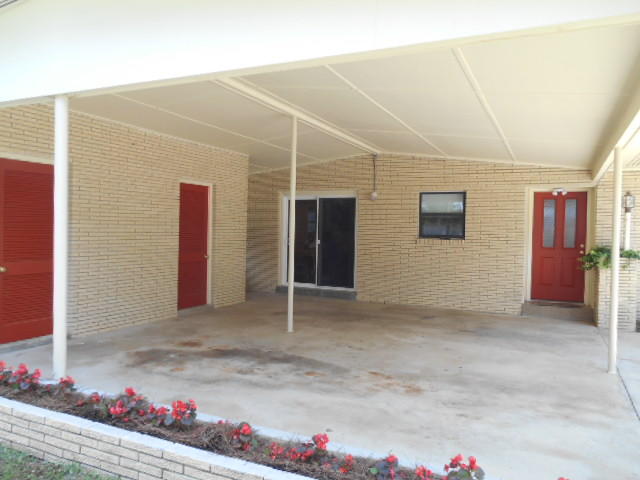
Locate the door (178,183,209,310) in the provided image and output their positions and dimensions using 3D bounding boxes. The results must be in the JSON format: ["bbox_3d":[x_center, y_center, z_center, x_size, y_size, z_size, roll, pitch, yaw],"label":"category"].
[{"bbox_3d":[-2.206,0.113,8.387,0.060,2.144,0.747,2,1,26],"label":"door"}]

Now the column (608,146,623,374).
[{"bbox_3d":[3.174,0.220,5.158,0.085,2.440,0.085,2,1,26],"label":"column"}]

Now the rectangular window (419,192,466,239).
[{"bbox_3d":[2.408,-0.477,9.463,0.903,0.921,0.090,2,1,26],"label":"rectangular window"}]

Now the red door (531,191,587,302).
[{"bbox_3d":[4.259,0.123,8.570,0.852,1.938,0.060,2,1,26],"label":"red door"}]

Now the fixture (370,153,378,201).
[{"bbox_3d":[1.130,-1.314,9.971,0.145,0.996,0.130,2,1,26],"label":"fixture"}]

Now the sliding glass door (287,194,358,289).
[{"bbox_3d":[-0.027,0.049,10.699,1.755,2.021,0.100,2,1,26],"label":"sliding glass door"}]

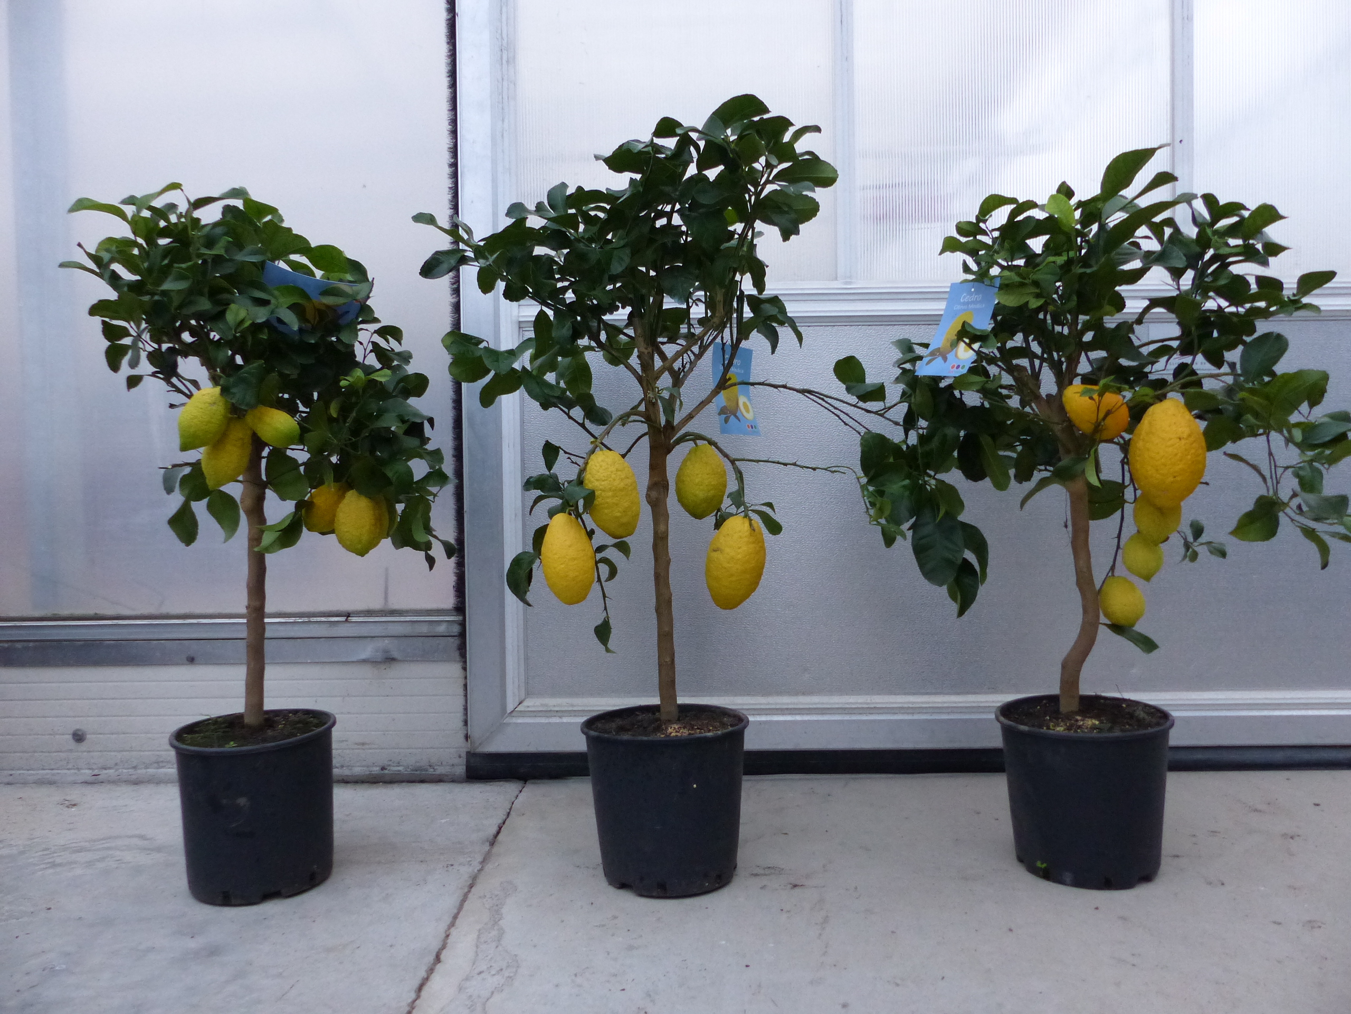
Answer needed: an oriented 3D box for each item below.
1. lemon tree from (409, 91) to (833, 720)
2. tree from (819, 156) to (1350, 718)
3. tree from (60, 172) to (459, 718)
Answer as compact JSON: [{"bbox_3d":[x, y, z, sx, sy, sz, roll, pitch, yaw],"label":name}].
[{"bbox_3d":[-0.068,-0.143,1.482,0.647,0.954,0.560,-1,1,0],"label":"lemon tree"},{"bbox_3d":[0.624,-0.112,1.476,0.776,0.861,0.640,-1,1,0],"label":"tree"},{"bbox_3d":[-0.628,-0.072,1.479,0.591,0.828,0.520,-1,1,0],"label":"tree"}]

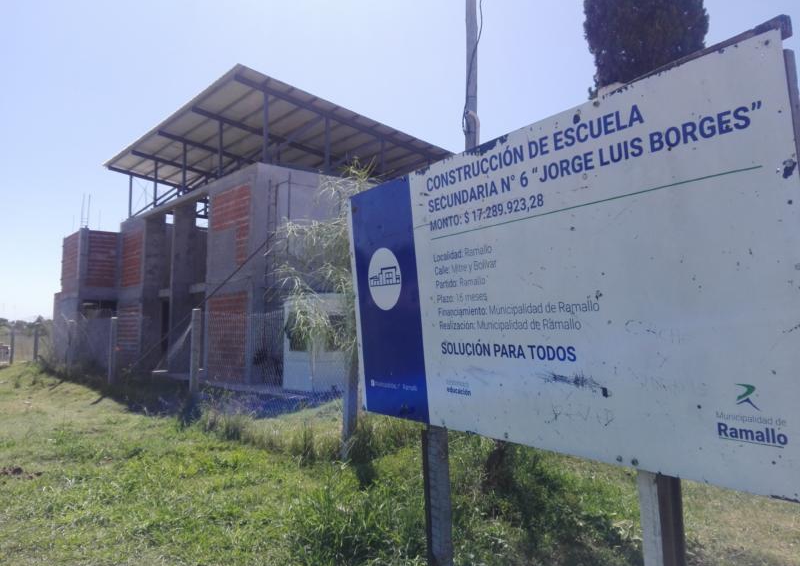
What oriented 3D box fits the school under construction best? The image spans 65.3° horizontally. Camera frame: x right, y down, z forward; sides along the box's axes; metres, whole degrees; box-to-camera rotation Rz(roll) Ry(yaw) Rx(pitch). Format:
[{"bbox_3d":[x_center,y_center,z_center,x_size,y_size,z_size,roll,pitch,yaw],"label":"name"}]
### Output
[{"bbox_3d":[-7.153,-0.851,26.557,9.848,8.678,19.256,3,-5,-39],"label":"school under construction"}]

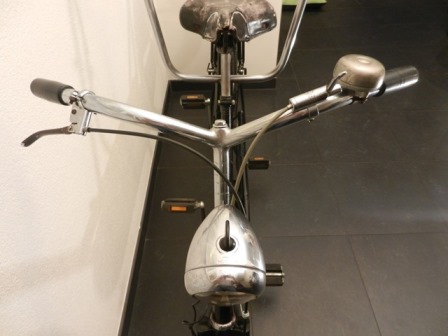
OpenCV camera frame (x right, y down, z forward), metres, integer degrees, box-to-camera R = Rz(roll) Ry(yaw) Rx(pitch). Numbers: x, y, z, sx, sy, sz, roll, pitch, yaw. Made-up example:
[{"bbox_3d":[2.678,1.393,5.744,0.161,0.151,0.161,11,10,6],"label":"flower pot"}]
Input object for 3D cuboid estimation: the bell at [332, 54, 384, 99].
[{"bbox_3d":[0.180,-0.120,0.432,0.065,0.046,0.065,-1,45,0],"label":"bell"}]

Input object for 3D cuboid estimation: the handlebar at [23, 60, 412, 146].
[{"bbox_3d":[0.004,-0.080,0.482,0.610,0.112,0.150,-1,45,0],"label":"handlebar"}]

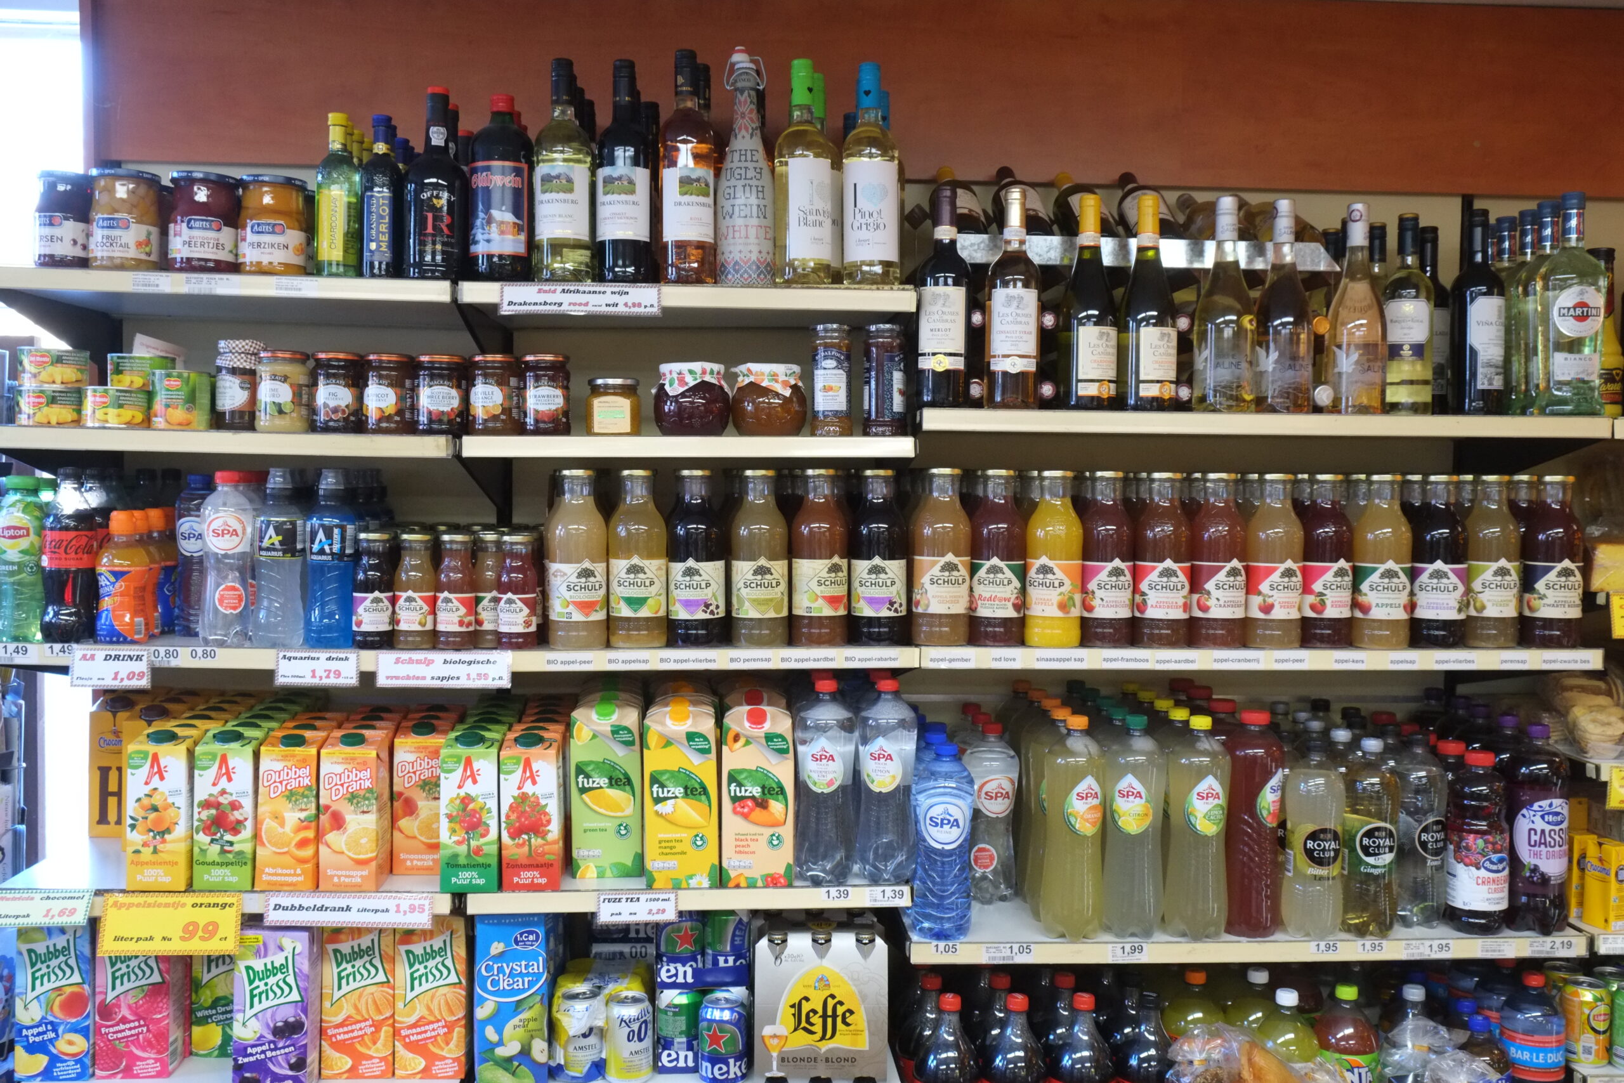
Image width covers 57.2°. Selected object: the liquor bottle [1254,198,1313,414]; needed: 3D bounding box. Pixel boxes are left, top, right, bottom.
[{"bbox_3d":[0.676,-0.334,2.133,0.082,0.304,0.082,0,4,-3],"label":"liquor bottle"}]

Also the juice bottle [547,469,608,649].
[{"bbox_3d":[-0.319,0.023,2.035,0.079,0.241,0.079,-1,3,-22],"label":"juice bottle"}]

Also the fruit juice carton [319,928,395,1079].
[{"bbox_3d":[-0.631,0.626,2.094,0.098,0.236,0.070,0,3,-4],"label":"fruit juice carton"}]

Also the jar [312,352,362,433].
[{"bbox_3d":[-0.633,-0.198,1.985,0.068,0.110,0.068,-1,3,-15],"label":"jar"}]

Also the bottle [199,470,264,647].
[{"bbox_3d":[-0.786,0.022,2.002,0.068,0.234,0.068,0,3,-18],"label":"bottle"}]

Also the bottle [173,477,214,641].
[{"bbox_3d":[-0.876,0.020,2.140,0.067,0.232,0.067,0,4,-3],"label":"bottle"}]

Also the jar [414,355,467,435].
[{"bbox_3d":[-0.495,-0.197,1.990,0.068,0.110,0.068,-1,3,-16],"label":"jar"}]

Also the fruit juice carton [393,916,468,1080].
[{"bbox_3d":[-0.530,0.628,2.092,0.096,0.231,0.070,0,3,-3],"label":"fruit juice carton"}]

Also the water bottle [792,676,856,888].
[{"bbox_3d":[0.019,0.340,2.134,0.088,0.285,0.088,0,3,1],"label":"water bottle"}]

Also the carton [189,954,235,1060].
[{"bbox_3d":[-0.851,0.627,2.192,0.101,0.240,0.067,0,4,-3],"label":"carton"}]

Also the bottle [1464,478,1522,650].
[{"bbox_3d":[0.989,0.028,2.165,0.077,0.248,0.077,1,3,3],"label":"bottle"}]

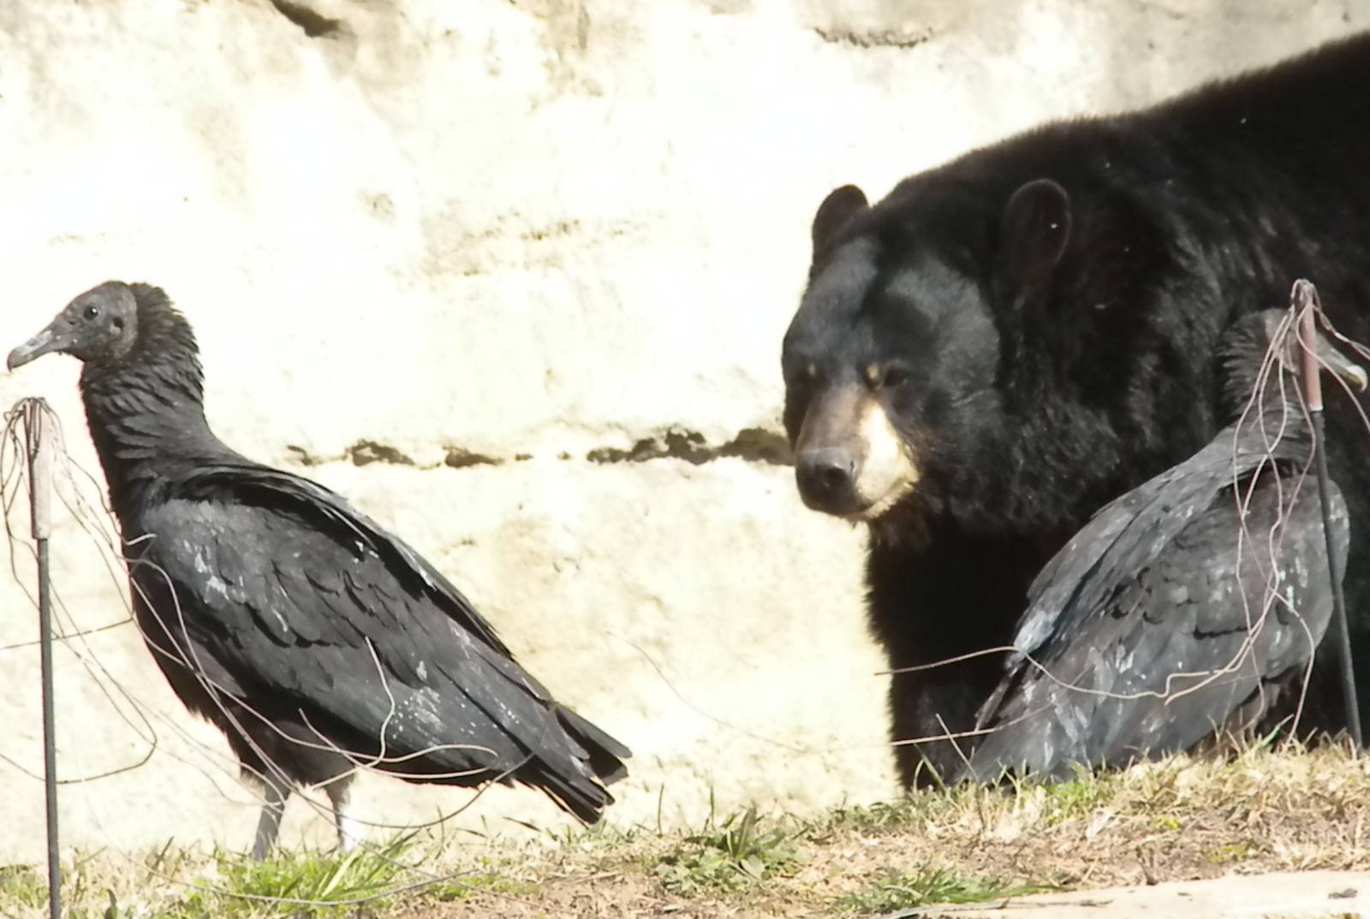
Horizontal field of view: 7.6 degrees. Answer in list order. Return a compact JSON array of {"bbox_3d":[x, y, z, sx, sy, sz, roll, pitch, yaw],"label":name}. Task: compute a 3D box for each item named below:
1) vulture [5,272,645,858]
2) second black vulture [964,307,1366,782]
[{"bbox_3d":[-0.295,0.095,8.300,0.510,0.475,0.200,1,4,9],"label":"vulture"},{"bbox_3d":[0.402,0.079,8.600,0.420,0.420,0.210,-3,5,-35],"label":"second black vulture"}]

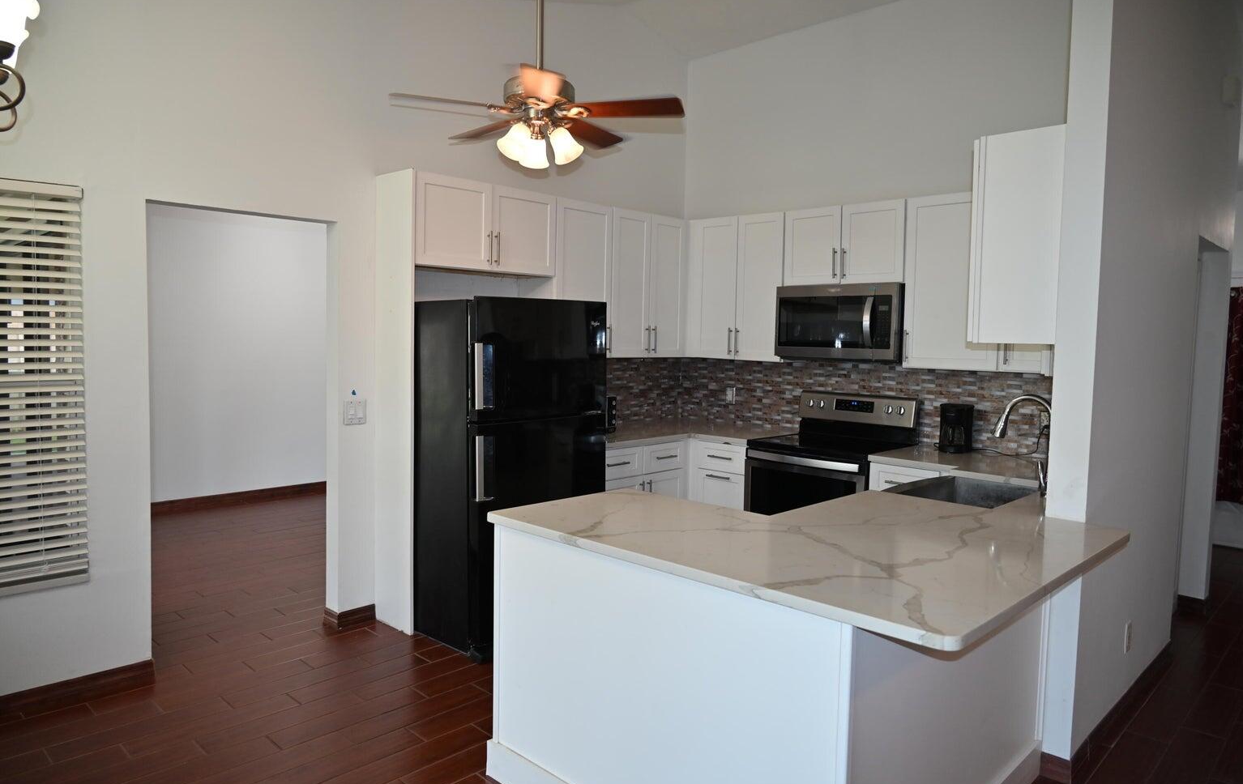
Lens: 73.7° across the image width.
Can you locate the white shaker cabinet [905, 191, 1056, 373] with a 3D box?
[{"bbox_3d":[1.928,-0.566,4.315,0.808,0.909,0.325,5,5,44],"label":"white shaker cabinet"}]

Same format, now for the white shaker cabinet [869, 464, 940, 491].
[{"bbox_3d":[1.652,0.770,4.493,0.374,0.797,0.605,5,5,43],"label":"white shaker cabinet"}]

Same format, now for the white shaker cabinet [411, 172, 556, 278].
[{"bbox_3d":[-0.800,-0.869,4.458,0.323,0.441,0.912,5,5,43],"label":"white shaker cabinet"}]

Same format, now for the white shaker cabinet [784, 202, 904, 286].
[{"bbox_3d":[1.365,-0.843,4.841,0.764,0.450,0.325,5,5,44],"label":"white shaker cabinet"}]

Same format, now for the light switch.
[{"bbox_3d":[-1.345,0.102,4.198,0.010,0.128,0.121,5,5,43],"label":"light switch"}]

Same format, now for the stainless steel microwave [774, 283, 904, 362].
[{"bbox_3d":[1.333,-0.404,4.841,0.763,0.433,0.400,5,5,44],"label":"stainless steel microwave"}]

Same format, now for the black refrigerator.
[{"bbox_3d":[-0.634,0.366,4.328,0.790,1.675,0.825,5,5,44],"label":"black refrigerator"}]

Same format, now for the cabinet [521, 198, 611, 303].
[{"bbox_3d":[-0.332,-0.659,4.971,0.323,0.909,0.461,5,5,43],"label":"cabinet"}]

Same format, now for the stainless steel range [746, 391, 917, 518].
[{"bbox_3d":[1.211,0.623,4.845,0.758,1.185,0.685,5,5,43],"label":"stainless steel range"}]

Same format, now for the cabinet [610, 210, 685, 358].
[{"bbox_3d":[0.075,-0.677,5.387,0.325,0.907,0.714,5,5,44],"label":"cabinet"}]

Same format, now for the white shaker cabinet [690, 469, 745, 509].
[{"bbox_3d":[0.802,0.783,5.305,0.440,0.608,0.605,5,5,43],"label":"white shaker cabinet"}]

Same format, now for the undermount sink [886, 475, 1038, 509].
[{"bbox_3d":[1.425,0.539,3.467,0.540,0.240,0.750,5,5,44],"label":"undermount sink"}]

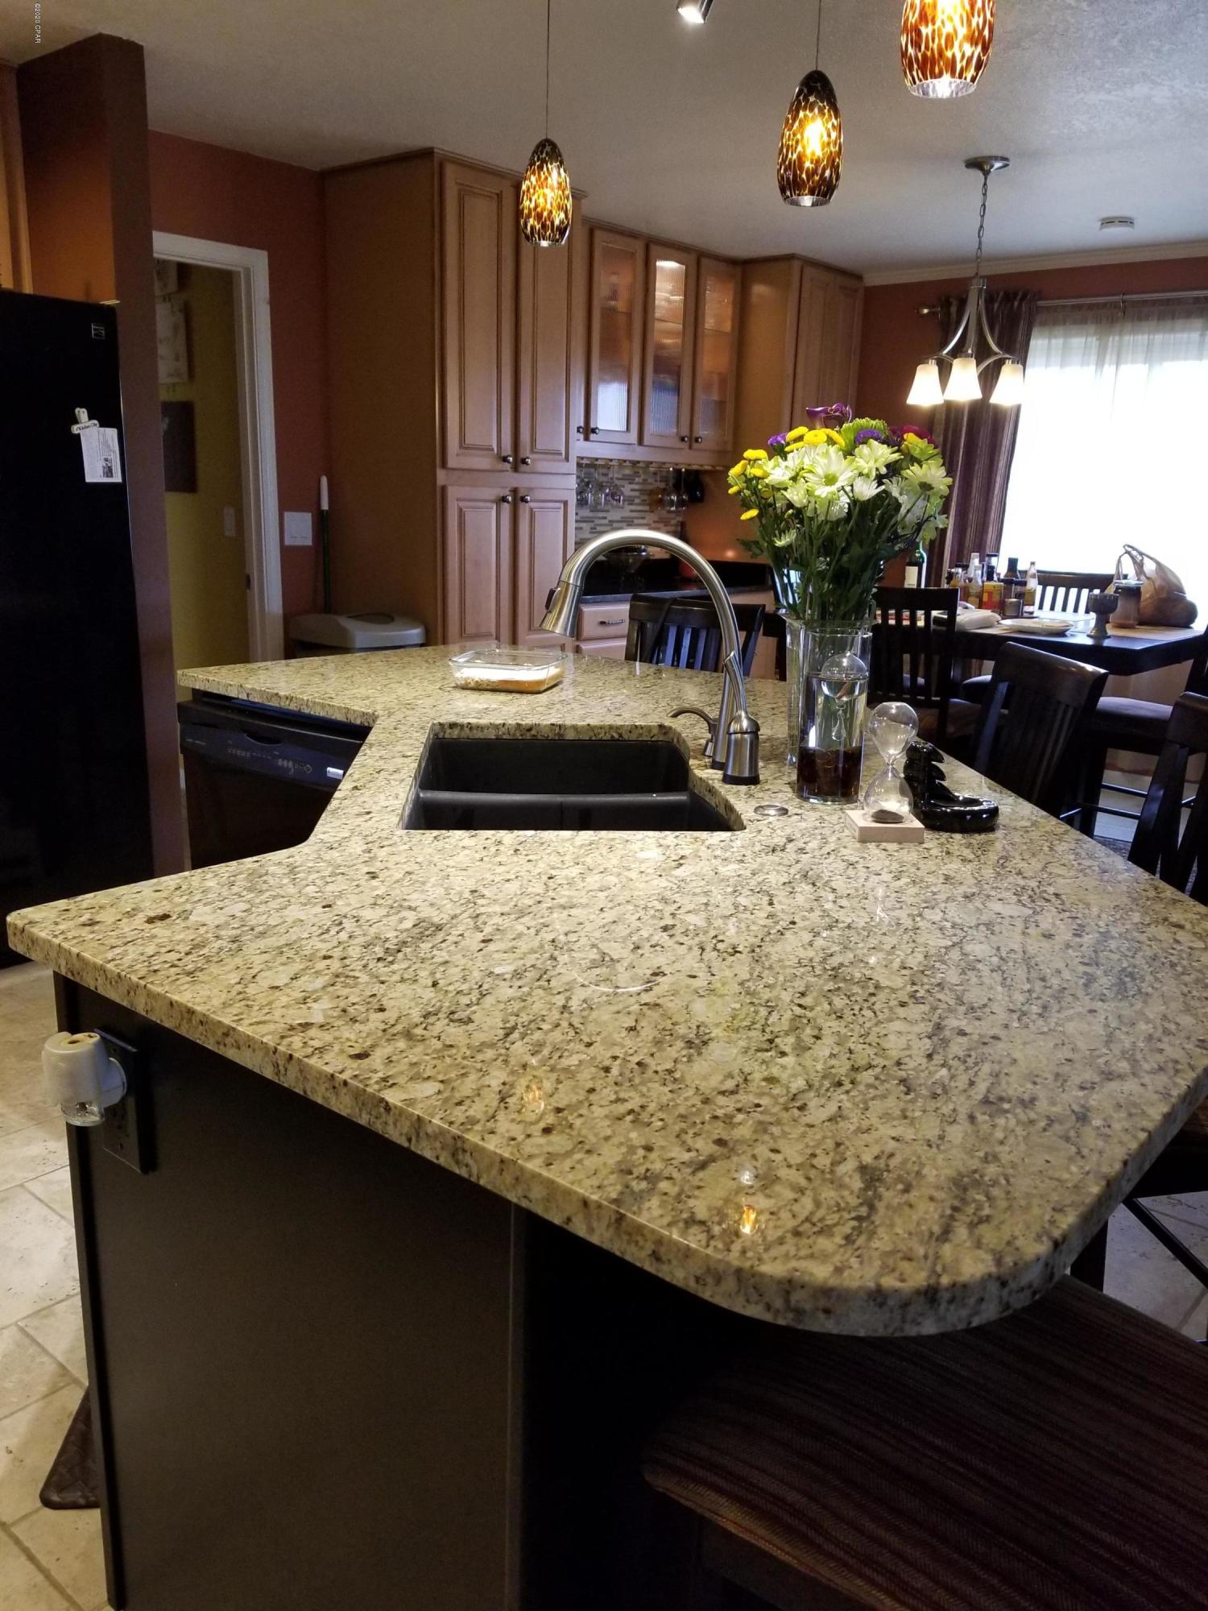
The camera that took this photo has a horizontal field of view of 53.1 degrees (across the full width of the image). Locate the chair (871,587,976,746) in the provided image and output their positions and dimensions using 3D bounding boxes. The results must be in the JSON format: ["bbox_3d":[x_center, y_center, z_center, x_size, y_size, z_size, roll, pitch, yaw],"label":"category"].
[{"bbox_3d":[1.183,-0.361,4.868,0.460,1.055,0.550,8,16,21],"label":"chair"}]

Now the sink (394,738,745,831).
[{"bbox_3d":[-0.077,0.070,2.184,0.530,0.230,0.790,1,15,-5],"label":"sink"}]

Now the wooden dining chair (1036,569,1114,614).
[{"bbox_3d":[1.973,-0.485,5.412,0.460,1.063,0.550,11,17,29],"label":"wooden dining chair"}]

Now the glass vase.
[{"bbox_3d":[0.376,-0.150,2.001,0.107,0.272,0.107,2,15,0],"label":"glass vase"}]

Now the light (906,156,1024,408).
[{"bbox_3d":[1.217,-1.714,3.981,0.390,0.745,0.380,2,15,0],"label":"light"}]

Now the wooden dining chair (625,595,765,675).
[{"bbox_3d":[0.121,-0.076,3.686,0.460,1.055,0.550,12,18,32],"label":"wooden dining chair"}]

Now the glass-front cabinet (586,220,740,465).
[{"bbox_3d":[0.141,-2.098,5.664,0.320,0.930,1.190,14,20,38],"label":"glass-front cabinet"}]

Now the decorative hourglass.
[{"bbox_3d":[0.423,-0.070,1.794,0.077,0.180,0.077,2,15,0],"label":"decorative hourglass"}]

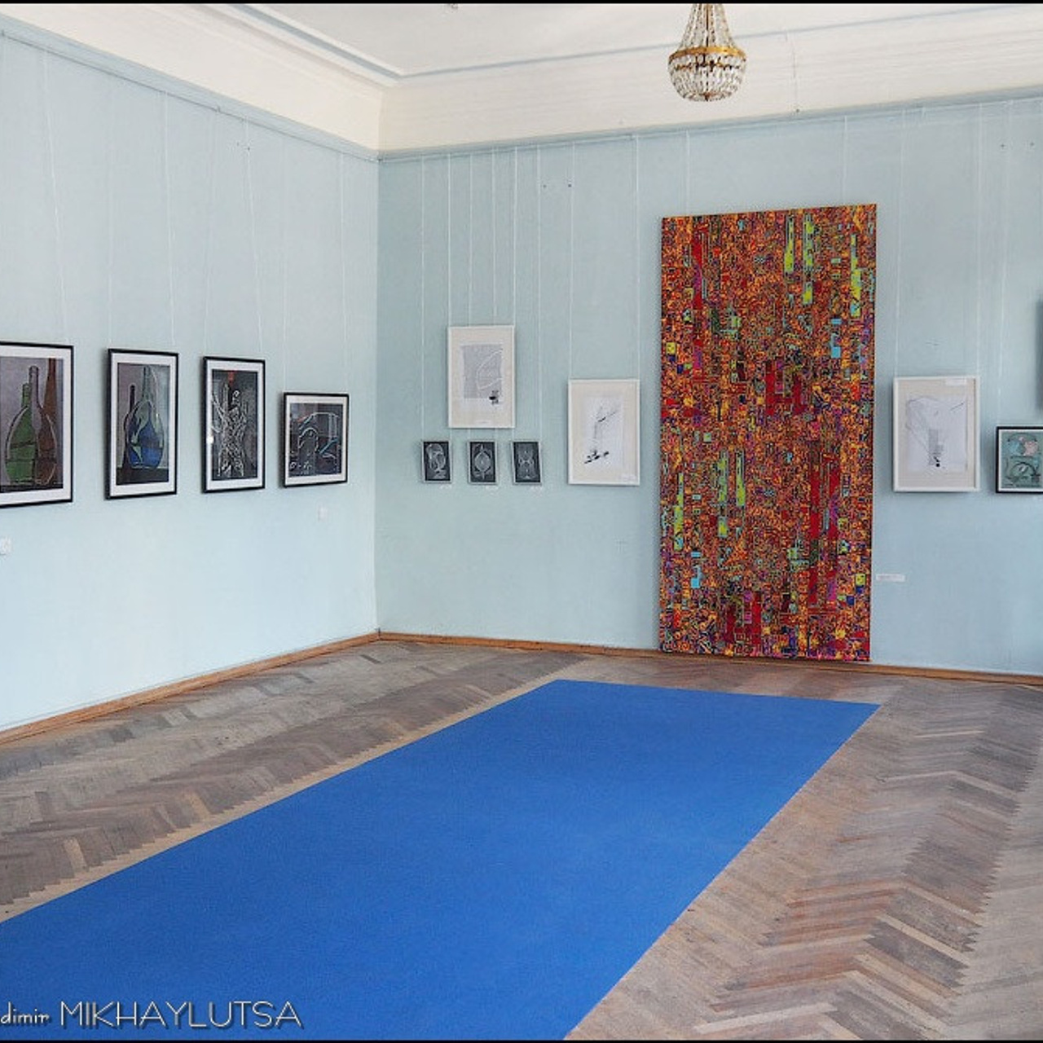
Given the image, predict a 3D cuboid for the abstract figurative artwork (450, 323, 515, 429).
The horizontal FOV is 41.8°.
[{"bbox_3d":[-0.281,-1.013,9.596,0.506,0.713,0.030,1,4,24],"label":"abstract figurative artwork"}]

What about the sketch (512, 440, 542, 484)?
[{"bbox_3d":[0.039,-0.407,9.499,0.205,0.296,0.020,1,4,24],"label":"sketch"}]

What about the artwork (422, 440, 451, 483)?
[{"bbox_3d":[-0.605,-0.422,9.788,0.210,0.296,0.020,1,4,24],"label":"artwork"}]

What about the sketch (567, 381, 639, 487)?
[{"bbox_3d":[0.560,-0.602,9.245,0.502,0.709,0.030,1,4,24],"label":"sketch"}]

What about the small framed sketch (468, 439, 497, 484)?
[{"bbox_3d":[-0.276,-0.413,9.640,0.211,0.300,0.020,1,4,24],"label":"small framed sketch"}]

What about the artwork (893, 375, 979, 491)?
[{"bbox_3d":[2.537,-0.531,8.359,0.494,0.702,0.030,1,4,24],"label":"artwork"}]

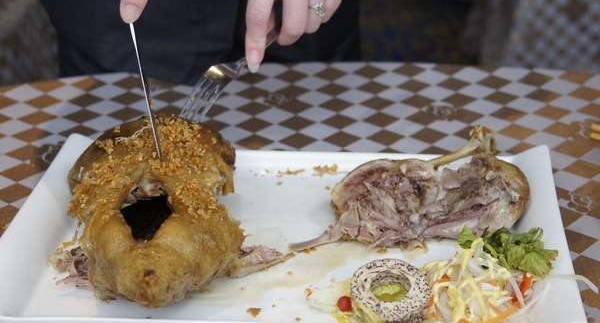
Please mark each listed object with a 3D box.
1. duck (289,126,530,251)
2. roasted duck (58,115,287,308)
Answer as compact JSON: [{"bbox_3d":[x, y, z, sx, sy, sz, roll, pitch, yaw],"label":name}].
[{"bbox_3d":[0.085,0.020,0.894,0.178,0.051,0.105,-2,27,0],"label":"duck"},{"bbox_3d":[-0.096,0.027,0.867,0.158,0.072,0.194,-4,27,-5],"label":"roasted duck"}]

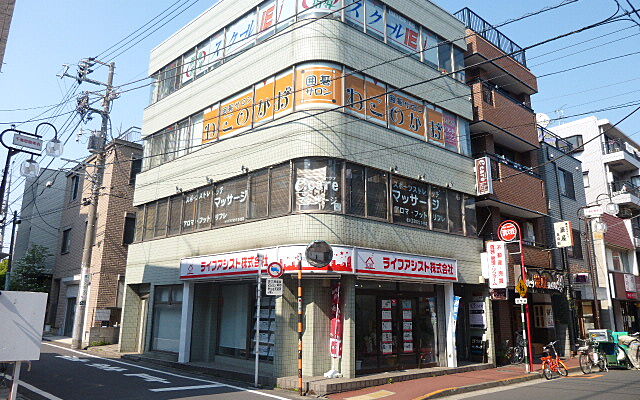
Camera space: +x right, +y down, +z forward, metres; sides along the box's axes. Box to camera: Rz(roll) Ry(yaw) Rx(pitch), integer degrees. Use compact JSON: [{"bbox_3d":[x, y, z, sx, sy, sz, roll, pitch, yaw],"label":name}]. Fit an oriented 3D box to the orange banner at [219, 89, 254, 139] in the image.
[{"bbox_3d":[-2.665,-2.683,14.620,1.697,1.193,0.060,-11,-18,40],"label":"orange banner"}]

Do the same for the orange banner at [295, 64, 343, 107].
[{"bbox_3d":[-0.018,-3.112,12.743,1.300,1.181,0.240,0,-14,2],"label":"orange banner"}]

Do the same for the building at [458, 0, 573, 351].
[{"bbox_3d":[5.181,0.202,21.452,5.100,13.000,9.000,11,-17,-37],"label":"building"}]

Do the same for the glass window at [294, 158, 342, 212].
[{"bbox_3d":[-0.042,-0.362,12.082,1.300,1.409,0.250,0,-14,2],"label":"glass window"}]

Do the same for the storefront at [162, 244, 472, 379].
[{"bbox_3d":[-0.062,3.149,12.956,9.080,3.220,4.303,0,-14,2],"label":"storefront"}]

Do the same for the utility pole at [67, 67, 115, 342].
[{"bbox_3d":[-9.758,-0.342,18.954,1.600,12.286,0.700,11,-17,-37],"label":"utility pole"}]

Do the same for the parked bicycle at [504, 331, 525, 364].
[{"bbox_3d":[6.638,5.023,15.864,0.580,1.060,1.650,1,-14,0],"label":"parked bicycle"}]

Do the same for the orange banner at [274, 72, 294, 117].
[{"bbox_3d":[-1.024,-3.022,13.203,0.775,1.252,0.060,-11,-18,40],"label":"orange banner"}]

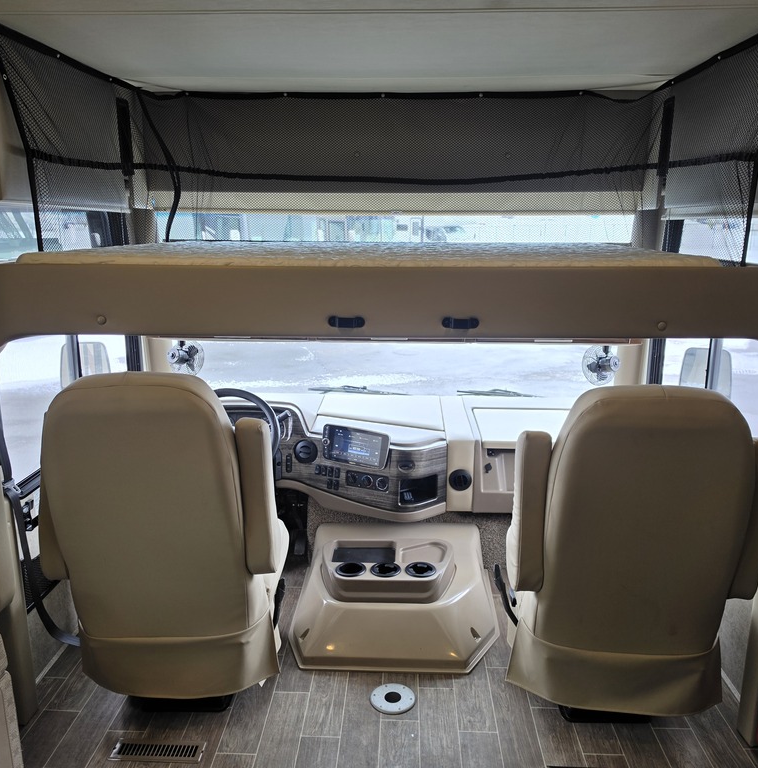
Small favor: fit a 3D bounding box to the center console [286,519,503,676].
[{"bbox_3d":[0.067,0.795,2.766,0.820,0.320,0.740,1,13,2],"label":"center console"}]

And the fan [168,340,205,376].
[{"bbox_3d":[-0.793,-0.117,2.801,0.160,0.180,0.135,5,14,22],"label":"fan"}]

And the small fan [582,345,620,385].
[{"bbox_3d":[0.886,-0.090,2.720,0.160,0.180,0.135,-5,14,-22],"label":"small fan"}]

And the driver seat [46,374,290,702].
[{"bbox_3d":[-0.635,0.454,2.251,0.710,1.150,0.760,0,13,0],"label":"driver seat"}]

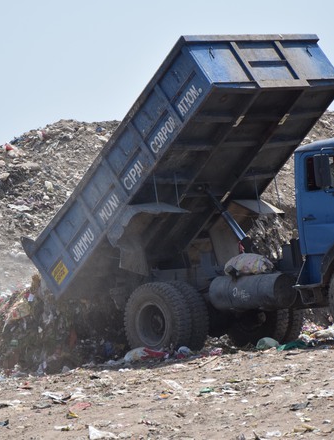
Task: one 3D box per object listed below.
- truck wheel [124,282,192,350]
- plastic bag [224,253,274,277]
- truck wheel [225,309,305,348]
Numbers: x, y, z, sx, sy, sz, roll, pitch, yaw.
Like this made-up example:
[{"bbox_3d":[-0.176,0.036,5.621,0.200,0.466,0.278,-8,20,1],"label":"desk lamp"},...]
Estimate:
[{"bbox_3d":[-0.111,1.361,37.872,0.284,1.053,1.068,-3,-4,-44],"label":"truck wheel"},{"bbox_3d":[1.057,0.570,36.887,0.400,0.300,0.700,-3,-4,-44],"label":"plastic bag"},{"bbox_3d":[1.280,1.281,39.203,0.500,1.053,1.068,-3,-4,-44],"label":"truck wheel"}]

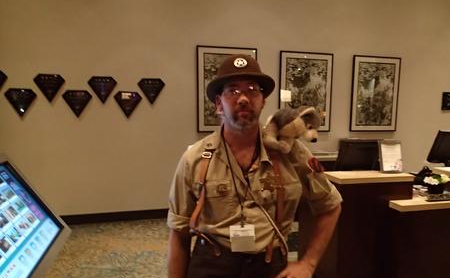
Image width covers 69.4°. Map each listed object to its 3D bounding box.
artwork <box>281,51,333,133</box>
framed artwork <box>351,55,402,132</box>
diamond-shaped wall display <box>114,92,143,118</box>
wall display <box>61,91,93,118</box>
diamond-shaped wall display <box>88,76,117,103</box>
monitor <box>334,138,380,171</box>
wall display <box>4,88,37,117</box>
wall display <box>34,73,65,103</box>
[{"bbox_3d":[1.280,-0.725,5.121,0.907,1.243,0.035,-1,5,-15],"label":"artwork"},{"bbox_3d":[2.526,-0.737,5.444,0.907,1.243,0.035,-1,5,-15],"label":"framed artwork"},{"bbox_3d":[-1.322,-0.460,4.468,0.370,0.361,0.030,-1,5,-15],"label":"diamond-shaped wall display"},{"bbox_3d":[-1.947,-0.454,4.306,0.370,0.361,0.030,-1,5,-15],"label":"wall display"},{"bbox_3d":[-1.636,-0.648,4.369,0.370,0.361,0.030,-1,5,-15],"label":"diamond-shaped wall display"},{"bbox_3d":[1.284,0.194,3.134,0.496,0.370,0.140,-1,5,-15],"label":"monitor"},{"bbox_3d":[-2.589,-0.448,4.140,0.370,0.361,0.030,-1,5,-15],"label":"wall display"},{"bbox_3d":[-2.260,-0.642,4.207,0.370,0.361,0.030,-1,5,-15],"label":"wall display"}]

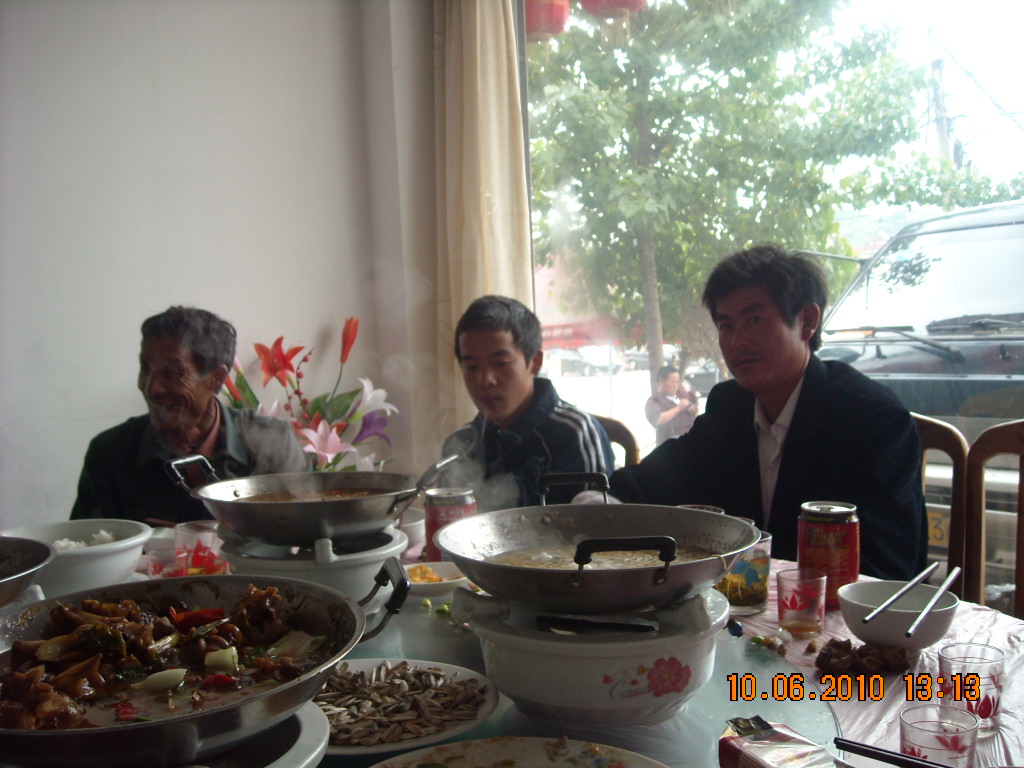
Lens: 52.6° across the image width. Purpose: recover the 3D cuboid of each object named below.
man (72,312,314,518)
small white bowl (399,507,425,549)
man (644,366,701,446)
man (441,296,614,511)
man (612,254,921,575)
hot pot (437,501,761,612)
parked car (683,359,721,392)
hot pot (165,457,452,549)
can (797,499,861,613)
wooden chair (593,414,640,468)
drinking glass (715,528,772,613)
[{"bbox_3d":[-0.532,0.435,1.704,0.520,1.129,0.740,-3,4,-12],"label":"man"},{"bbox_3d":[-0.163,0.211,1.422,0.115,0.057,0.115,-2,4,0],"label":"small white bowl"},{"bbox_3d":[1.358,0.688,8.728,0.420,1.690,0.500,1,5,41],"label":"man"},{"bbox_3d":[-0.006,0.418,1.707,0.520,1.130,0.740,-1,4,16],"label":"man"},{"bbox_3d":[0.357,0.395,1.432,0.560,1.188,0.740,1,4,33],"label":"man"},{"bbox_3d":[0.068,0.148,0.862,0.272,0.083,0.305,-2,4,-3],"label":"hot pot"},{"bbox_3d":[7.196,-0.267,35.242,4.500,1.460,1.750,-2,5,-12],"label":"parked car"},{"bbox_3d":[-0.232,0.133,1.181,0.330,0.100,0.272,0,4,30],"label":"hot pot"},{"bbox_3d":[0.353,0.192,1.157,0.066,0.115,0.066,-2,4,0],"label":"can"},{"bbox_3d":[0.046,0.510,1.896,0.440,0.930,0.500,-1,4,12],"label":"wooden chair"},{"bbox_3d":[0.256,0.208,1.147,0.064,0.083,0.064,-2,4,0],"label":"drinking glass"}]

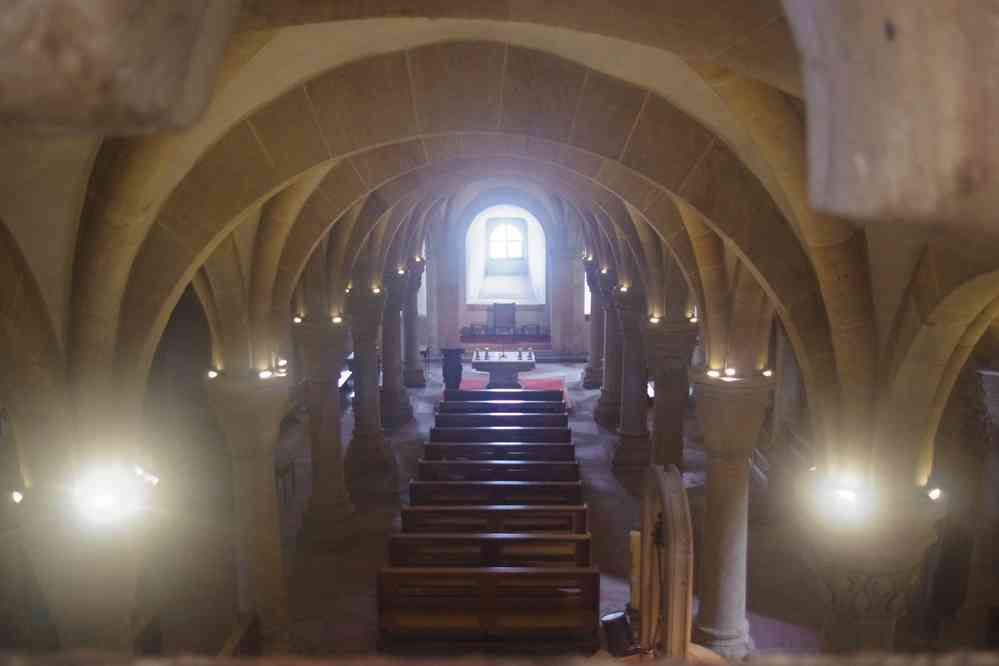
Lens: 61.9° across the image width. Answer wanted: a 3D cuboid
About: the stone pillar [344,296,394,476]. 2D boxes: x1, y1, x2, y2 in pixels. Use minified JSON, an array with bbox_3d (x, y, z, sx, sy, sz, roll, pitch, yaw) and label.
[{"bbox_3d":[-2.320,0.901,14.630,0.800,3.280,0.800,0,10,1],"label":"stone pillar"}]

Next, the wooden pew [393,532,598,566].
[{"bbox_3d":[-0.089,2.847,10.209,2.411,0.920,0.600,0,10,2],"label":"wooden pew"}]

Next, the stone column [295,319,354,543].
[{"bbox_3d":[-2.459,1.459,11.501,0.760,3.280,0.760,0,10,1],"label":"stone column"}]

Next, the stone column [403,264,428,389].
[{"bbox_3d":[-2.174,-0.218,21.177,0.630,3.279,0.630,0,10,1],"label":"stone column"}]

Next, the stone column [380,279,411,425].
[{"bbox_3d":[-2.216,0.326,18.010,0.700,3.279,0.700,0,10,1],"label":"stone column"}]

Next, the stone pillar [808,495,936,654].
[{"bbox_3d":[2.143,2.553,5.118,0.760,3.280,0.760,0,10,1],"label":"stone pillar"}]

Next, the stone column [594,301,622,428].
[{"bbox_3d":[2.454,0.439,17.662,0.780,3.050,0.780,0,10,1],"label":"stone column"}]

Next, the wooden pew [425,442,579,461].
[{"bbox_3d":[0.008,2.213,13.585,2.400,1.000,0.580,0,10,1],"label":"wooden pew"}]

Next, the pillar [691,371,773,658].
[{"bbox_3d":[2.269,1.996,8.247,0.750,3.280,0.750,0,10,1],"label":"pillar"}]

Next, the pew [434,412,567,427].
[{"bbox_3d":[0.050,1.905,15.317,2.400,1.000,0.580,0,10,1],"label":"pew"}]

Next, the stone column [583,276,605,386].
[{"bbox_3d":[2.353,-0.237,21.108,0.620,3.279,0.620,0,10,1],"label":"stone column"}]

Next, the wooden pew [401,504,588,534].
[{"bbox_3d":[-0.065,2.693,11.106,2.411,0.920,0.600,0,10,2],"label":"wooden pew"}]

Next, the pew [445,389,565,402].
[{"bbox_3d":[0.093,1.597,17.049,2.400,1.000,0.580,0,10,1],"label":"pew"}]

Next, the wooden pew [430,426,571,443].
[{"bbox_3d":[0.031,2.077,14.692,2.411,0.920,0.600,0,10,2],"label":"wooden pew"}]

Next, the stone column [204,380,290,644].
[{"bbox_3d":[-2.344,1.968,8.449,0.790,3.279,0.790,0,10,1],"label":"stone column"}]

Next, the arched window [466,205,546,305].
[{"bbox_3d":[0.211,-2.546,27.000,2.750,3.320,0.800,0,10,1],"label":"arched window"}]

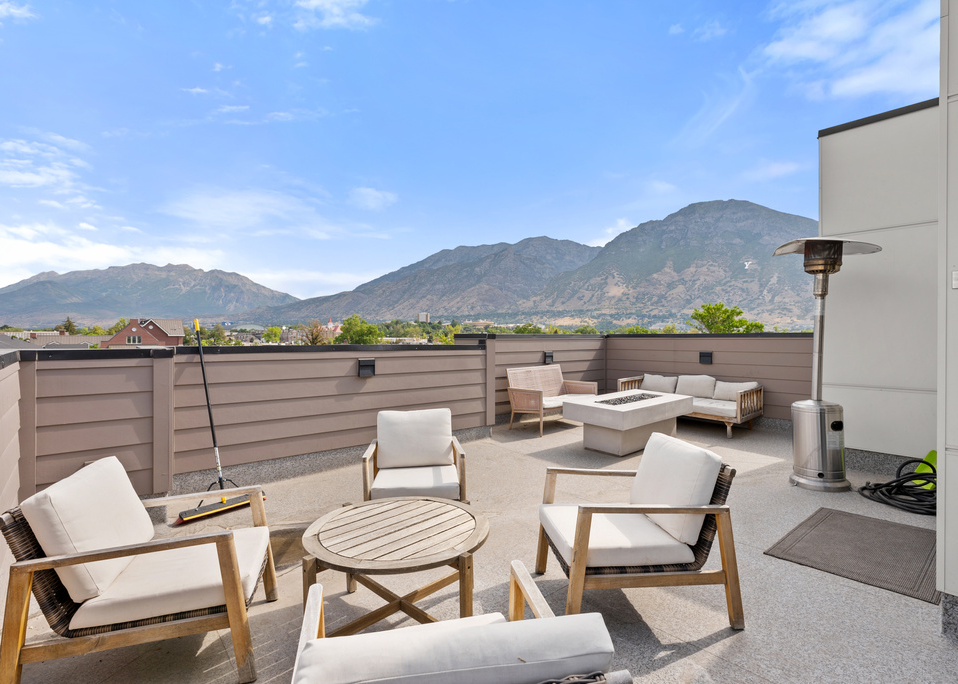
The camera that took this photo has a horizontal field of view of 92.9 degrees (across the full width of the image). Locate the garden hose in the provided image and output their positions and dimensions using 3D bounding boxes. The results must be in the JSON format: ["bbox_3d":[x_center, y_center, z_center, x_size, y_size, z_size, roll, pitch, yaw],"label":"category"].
[{"bbox_3d":[3.535,1.164,3.735,0.800,0.240,0.660,0,1,-41],"label":"garden hose"}]

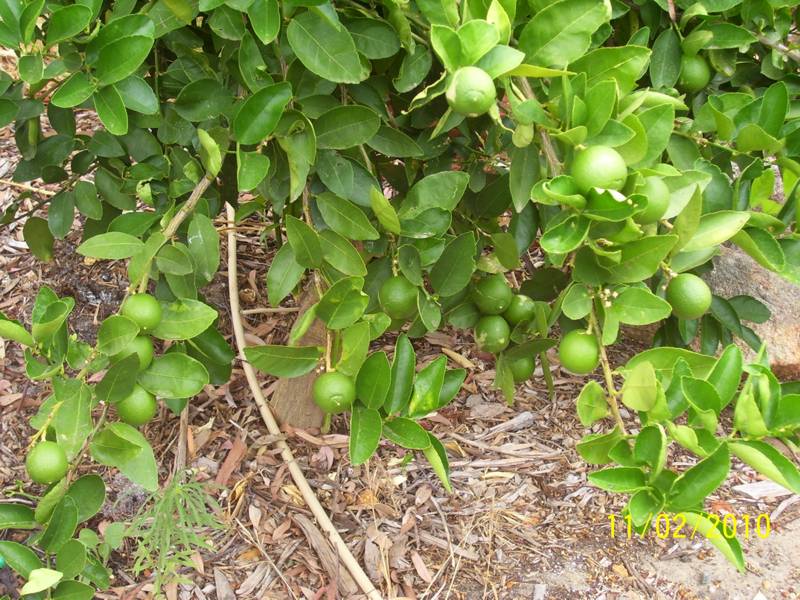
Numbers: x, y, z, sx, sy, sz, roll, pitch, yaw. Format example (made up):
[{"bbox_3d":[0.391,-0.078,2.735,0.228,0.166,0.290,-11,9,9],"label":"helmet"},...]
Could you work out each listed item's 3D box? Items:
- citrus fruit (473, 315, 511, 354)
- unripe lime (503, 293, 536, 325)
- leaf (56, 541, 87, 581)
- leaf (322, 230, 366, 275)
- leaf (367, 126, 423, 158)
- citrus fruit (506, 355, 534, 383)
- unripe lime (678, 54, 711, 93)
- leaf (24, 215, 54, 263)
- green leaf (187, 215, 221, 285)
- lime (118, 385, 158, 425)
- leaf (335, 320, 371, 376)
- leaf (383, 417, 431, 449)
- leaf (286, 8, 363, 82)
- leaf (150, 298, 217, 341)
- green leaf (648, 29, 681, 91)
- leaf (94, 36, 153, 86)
[{"bbox_3d":[0.111,0.041,1.830,0.044,0.046,0.044,0,28,0],"label":"citrus fruit"},{"bbox_3d":[0.147,0.013,1.860,0.040,0.041,0.040,0,28,0],"label":"unripe lime"},{"bbox_3d":[-0.380,0.301,1.760,0.034,0.010,0.050,16,65,11],"label":"leaf"},{"bbox_3d":[-0.063,-0.052,1.670,0.072,0.018,0.035,43,73,8],"label":"leaf"},{"bbox_3d":[-0.012,-0.175,1.680,0.080,0.012,0.042,24,62,6],"label":"leaf"},{"bbox_3d":[0.143,0.080,1.830,0.038,0.040,0.038,0,30,0],"label":"citrus fruit"},{"bbox_3d":[0.340,-0.261,1.760,0.043,0.045,0.043,0,25,0],"label":"unripe lime"},{"bbox_3d":[-0.414,-0.069,1.750,0.033,0.012,0.057,-17,73,-5],"label":"leaf"},{"bbox_3d":[-0.224,-0.059,1.740,0.038,0.018,0.079,-6,73,-11],"label":"green leaf"},{"bbox_3d":[-0.283,0.113,1.640,0.045,0.047,0.045,0,32,0],"label":"lime"},{"bbox_3d":[-0.053,0.056,1.750,0.039,0.069,0.018,27,-4,19],"label":"leaf"},{"bbox_3d":[0.007,0.148,1.689,0.057,0.011,0.034,22,62,12],"label":"leaf"},{"bbox_3d":[-0.074,-0.247,1.500,0.053,0.014,0.108,-40,70,-14],"label":"leaf"},{"bbox_3d":[-0.240,0.022,1.690,0.074,0.018,0.044,-12,70,-5],"label":"leaf"},{"bbox_3d":[0.318,-0.288,1.820,0.037,0.079,0.012,9,-13,8],"label":"green leaf"},{"bbox_3d":[-0.288,-0.250,1.600,0.045,0.014,0.086,43,64,13],"label":"leaf"}]

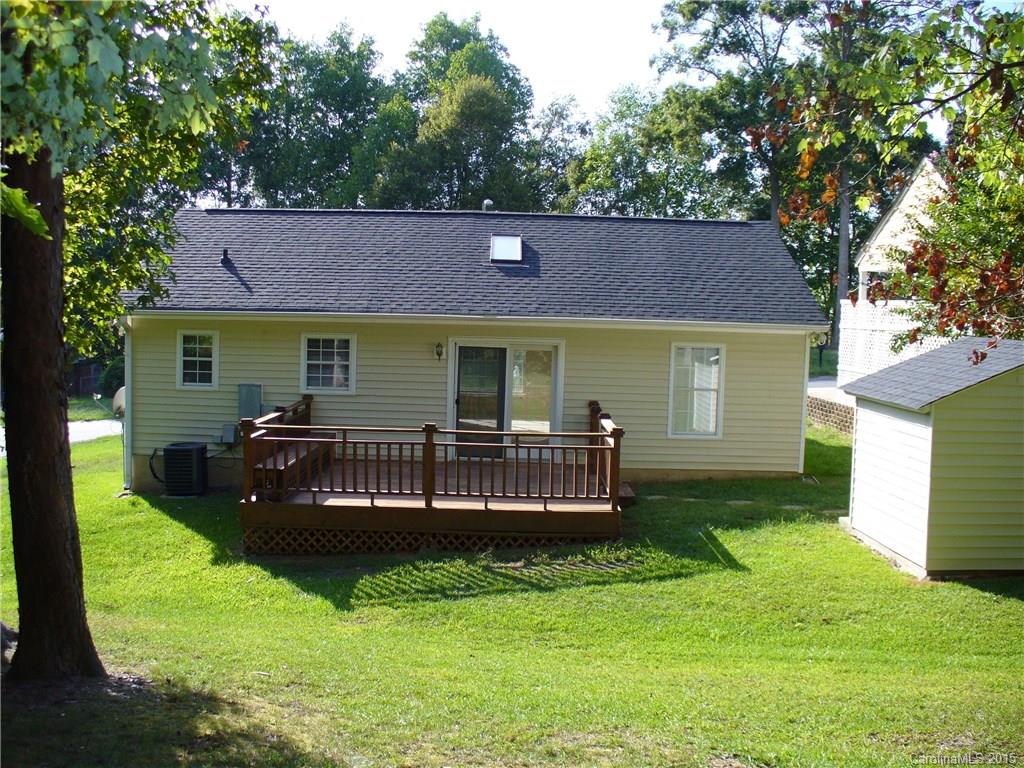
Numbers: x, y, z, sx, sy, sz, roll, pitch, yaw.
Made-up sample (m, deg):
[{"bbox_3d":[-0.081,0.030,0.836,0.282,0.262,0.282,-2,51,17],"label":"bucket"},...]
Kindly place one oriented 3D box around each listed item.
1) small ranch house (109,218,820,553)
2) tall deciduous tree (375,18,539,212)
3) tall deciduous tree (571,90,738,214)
[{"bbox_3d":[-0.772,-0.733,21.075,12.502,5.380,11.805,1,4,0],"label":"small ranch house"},{"bbox_3d":[-2.792,-8.521,49.553,7.474,16.098,7.474,1,4,0],"label":"tall deciduous tree"},{"bbox_3d":[6.851,-7.616,54.609,8.609,14.041,8.609,1,4,0],"label":"tall deciduous tree"}]

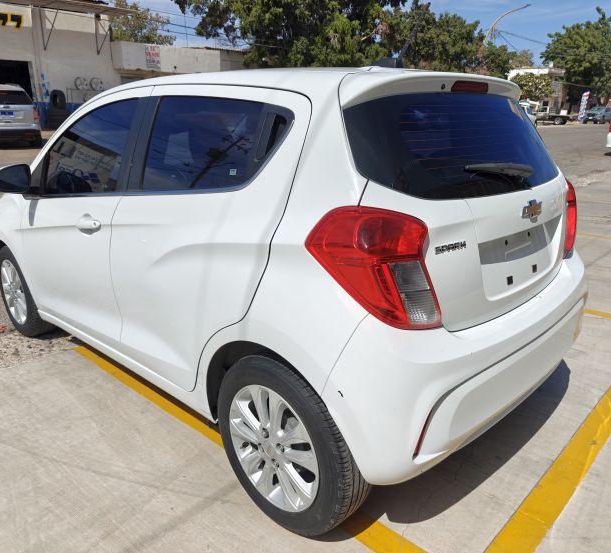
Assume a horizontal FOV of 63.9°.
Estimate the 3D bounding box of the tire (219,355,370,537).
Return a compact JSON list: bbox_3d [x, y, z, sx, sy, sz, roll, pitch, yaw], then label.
[{"bbox_3d":[-0.050,0.528,1.632,0.585,0.580,0.190,14,22,41],"label":"tire"}]

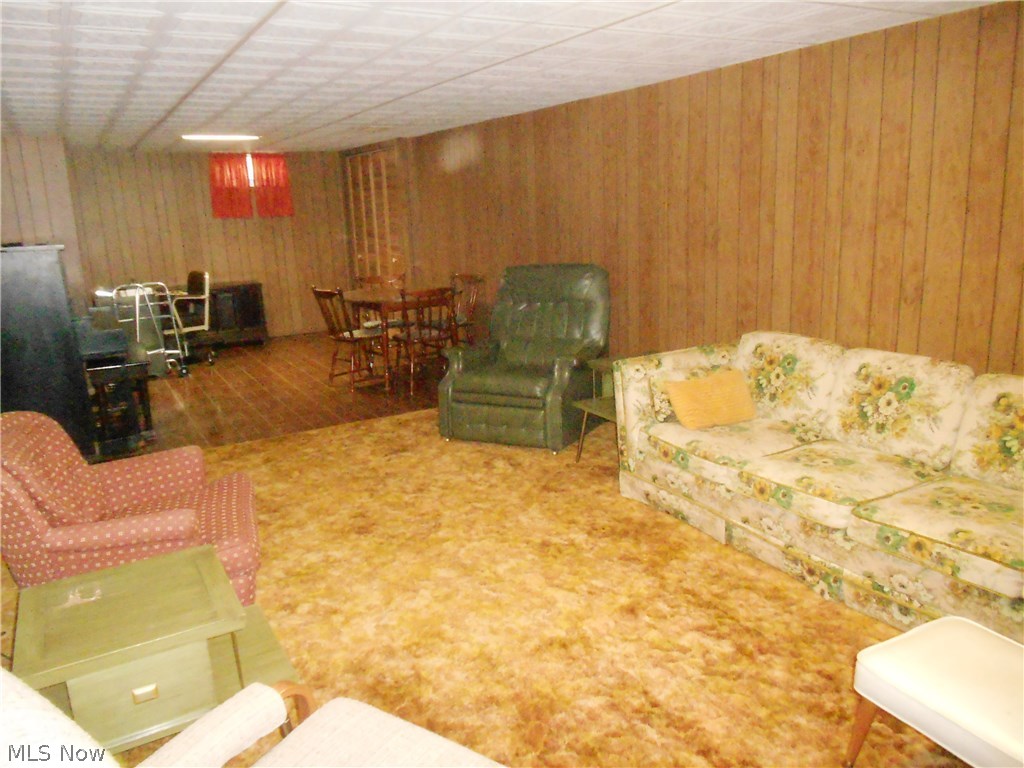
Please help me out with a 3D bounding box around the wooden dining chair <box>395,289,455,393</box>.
[{"bbox_3d":[-0.737,-0.383,6.187,0.460,0.830,0.500,-9,15,-25],"label":"wooden dining chair"}]

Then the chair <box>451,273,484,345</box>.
[{"bbox_3d":[-0.548,-0.490,6.595,0.500,0.830,0.460,-11,16,-30],"label":"chair"}]

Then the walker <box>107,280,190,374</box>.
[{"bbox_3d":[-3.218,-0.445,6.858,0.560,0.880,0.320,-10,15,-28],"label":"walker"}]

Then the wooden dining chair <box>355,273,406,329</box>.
[{"bbox_3d":[-1.110,-0.541,6.925,0.460,0.830,0.500,-9,15,-24],"label":"wooden dining chair"}]

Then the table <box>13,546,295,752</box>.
[{"bbox_3d":[-0.912,0.791,1.935,0.650,0.550,0.460,-10,15,-28],"label":"table"}]

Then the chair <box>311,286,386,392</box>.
[{"bbox_3d":[-1.302,-0.409,6.415,0.510,0.830,0.450,-13,17,-36],"label":"chair"}]

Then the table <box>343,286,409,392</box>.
[{"bbox_3d":[-0.912,-0.416,6.608,0.930,0.715,1.000,-10,15,-28],"label":"table"}]

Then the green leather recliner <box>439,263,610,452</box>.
[{"bbox_3d":[0.098,-0.216,4.892,0.820,1.030,0.930,4,15,27],"label":"green leather recliner"}]

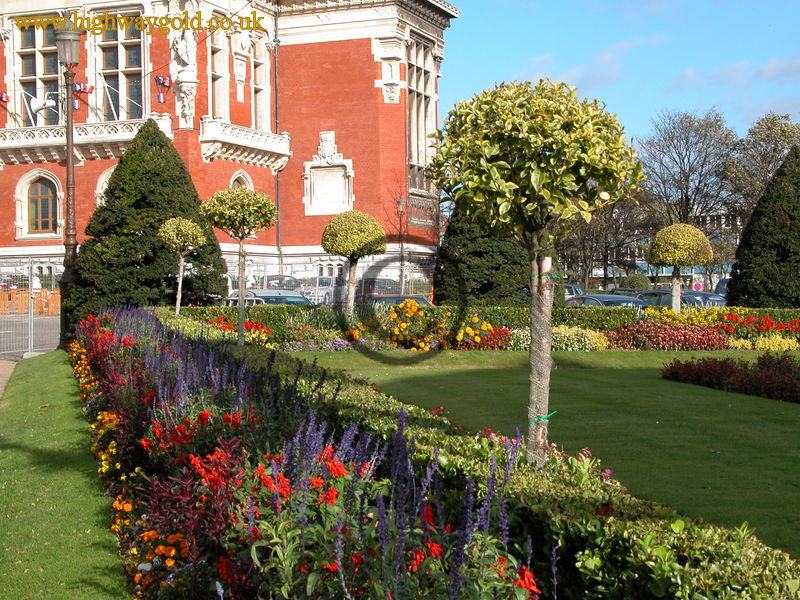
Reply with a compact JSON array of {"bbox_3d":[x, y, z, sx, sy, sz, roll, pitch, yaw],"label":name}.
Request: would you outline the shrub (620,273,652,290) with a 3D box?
[{"bbox_3d":[10.400,-0.460,62.000,1.400,1.500,1.400,0,1,0],"label":"shrub"}]

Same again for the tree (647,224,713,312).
[{"bbox_3d":[5.550,-0.270,27.900,1.240,2.450,1.240,0,1,0],"label":"tree"}]

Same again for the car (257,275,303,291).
[{"bbox_3d":[-6.069,-0.470,71.000,1.750,1.500,4.300,-1,1,14],"label":"car"}]

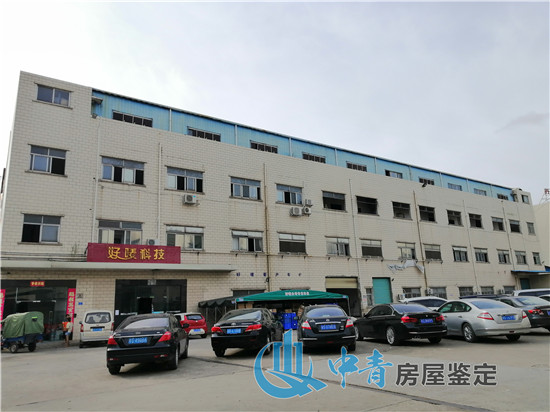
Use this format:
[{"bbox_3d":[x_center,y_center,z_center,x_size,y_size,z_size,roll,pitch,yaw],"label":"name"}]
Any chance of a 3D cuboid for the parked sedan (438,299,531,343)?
[{"bbox_3d":[7.715,4.401,16.139,1.795,1.480,4.850,-1,-13,-5],"label":"parked sedan"}]

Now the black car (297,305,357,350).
[{"bbox_3d":[1.753,4.380,14.951,1.810,1.475,4.850,-3,-14,2],"label":"black car"}]

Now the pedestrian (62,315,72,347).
[{"bbox_3d":[-10.281,6.185,20.478,0.360,1.580,0.480,-10,-16,30],"label":"pedestrian"}]

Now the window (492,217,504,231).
[{"bbox_3d":[29.985,2.460,55.543,2.782,1.633,0.200,7,-17,-34],"label":"window"}]

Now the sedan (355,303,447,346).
[{"bbox_3d":[4.595,4.526,16.004,1.820,1.450,4.700,1,-14,-14],"label":"sedan"}]

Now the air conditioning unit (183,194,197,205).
[{"bbox_3d":[-5.794,-0.434,28.187,0.840,0.580,0.320,7,-16,-33],"label":"air conditioning unit"}]

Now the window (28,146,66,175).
[{"bbox_3d":[-13.388,-2.666,24.409,1.818,1.495,0.180,7,-16,-34],"label":"window"}]

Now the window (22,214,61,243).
[{"bbox_3d":[-13.244,1.344,23.447,1.811,1.518,0.180,7,-16,-34],"label":"window"}]

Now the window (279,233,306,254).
[{"bbox_3d":[1.500,3.276,35.379,2.782,1.640,0.200,7,-17,-34],"label":"window"}]

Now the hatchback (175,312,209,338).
[{"bbox_3d":[-5.162,6.613,23.023,1.560,1.470,3.550,8,-17,-37],"label":"hatchback"}]

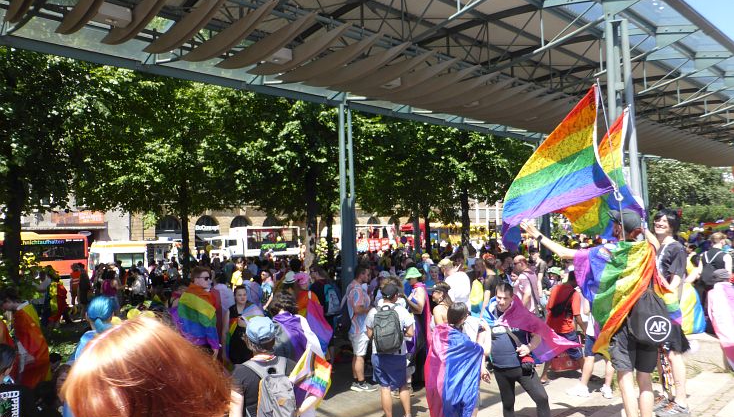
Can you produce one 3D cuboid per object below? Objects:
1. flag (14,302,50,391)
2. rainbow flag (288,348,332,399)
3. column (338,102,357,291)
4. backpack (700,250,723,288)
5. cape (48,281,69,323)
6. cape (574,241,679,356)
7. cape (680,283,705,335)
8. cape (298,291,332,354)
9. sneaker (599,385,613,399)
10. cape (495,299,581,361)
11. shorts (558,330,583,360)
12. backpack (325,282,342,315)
[{"bbox_3d":[-4.020,1.654,6.100,0.300,0.960,0.420,-5,-5,41],"label":"flag"},{"bbox_3d":[-0.409,1.196,3.700,0.300,0.360,0.120,-2,-2,6],"label":"rainbow flag"},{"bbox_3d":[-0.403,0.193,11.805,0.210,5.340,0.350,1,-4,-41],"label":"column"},{"bbox_3d":[4.547,0.790,6.700,0.160,0.450,0.270,2,-5,-41],"label":"backpack"},{"bbox_3d":[-9.817,2.991,16.200,0.600,1.220,0.420,0,-4,-24],"label":"cape"},{"bbox_3d":[1.835,0.643,3.600,0.700,0.800,0.360,-2,-3,7],"label":"cape"},{"bbox_3d":[3.976,1.218,6.200,0.300,0.600,0.200,-4,-5,33],"label":"cape"},{"bbox_3d":[-0.759,1.694,7.500,0.500,0.930,0.300,-1,-4,-12],"label":"cape"},{"bbox_3d":[3.171,2.439,6.803,0.105,0.120,0.285,-2,-3,-3],"label":"sneaker"},{"bbox_3d":[1.807,1.280,5.450,0.850,0.630,0.380,-1,-2,-6],"label":"cape"},{"bbox_3d":[2.944,2.001,7.450,0.390,0.430,0.280,-2,-2,6],"label":"shorts"},{"bbox_3d":[-0.506,1.371,7.700,0.180,0.470,0.280,-4,-3,41],"label":"backpack"}]

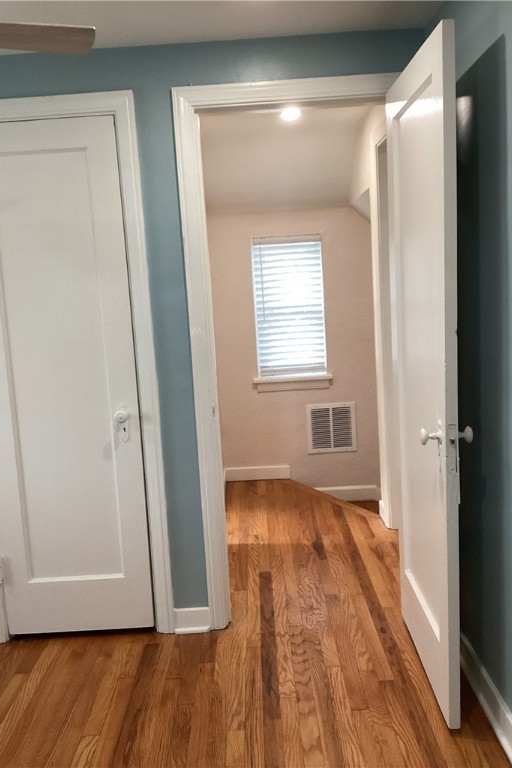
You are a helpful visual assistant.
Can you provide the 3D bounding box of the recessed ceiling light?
[{"bbox_3d":[0.184,-1.390,3.549,0.120,0.030,0.120,-3,9,1],"label":"recessed ceiling light"}]

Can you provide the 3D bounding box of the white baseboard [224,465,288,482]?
[{"bbox_3d":[0.012,0.627,4.779,0.445,0.095,0.020,-3,9,1],"label":"white baseboard"}]

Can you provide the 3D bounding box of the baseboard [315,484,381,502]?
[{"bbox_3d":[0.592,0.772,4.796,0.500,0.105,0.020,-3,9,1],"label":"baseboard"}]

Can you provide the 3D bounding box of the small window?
[{"bbox_3d":[0.228,-0.516,4.620,0.458,0.940,0.050,-3,9,1],"label":"small window"}]

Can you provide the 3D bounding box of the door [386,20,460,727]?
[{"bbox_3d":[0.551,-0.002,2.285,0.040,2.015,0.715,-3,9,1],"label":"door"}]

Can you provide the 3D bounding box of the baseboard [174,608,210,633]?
[{"bbox_3d":[-0.259,0.949,2.780,0.141,0.108,0.025,-3,9,1],"label":"baseboard"}]

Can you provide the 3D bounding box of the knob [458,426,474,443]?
[{"bbox_3d":[0.608,0.149,2.018,0.062,0.052,0.052,-3,9,1],"label":"knob"}]

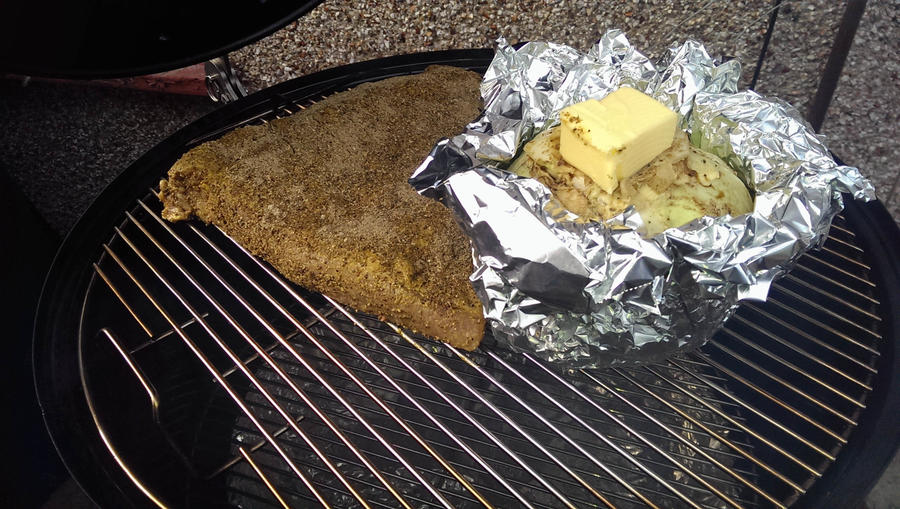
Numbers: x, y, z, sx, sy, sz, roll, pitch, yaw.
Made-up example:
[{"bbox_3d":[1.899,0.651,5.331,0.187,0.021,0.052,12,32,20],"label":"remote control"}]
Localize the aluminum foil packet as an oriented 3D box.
[{"bbox_3d":[0.097,-0.032,0.404,0.235,0.135,0.205,-3,39,0],"label":"aluminum foil packet"}]

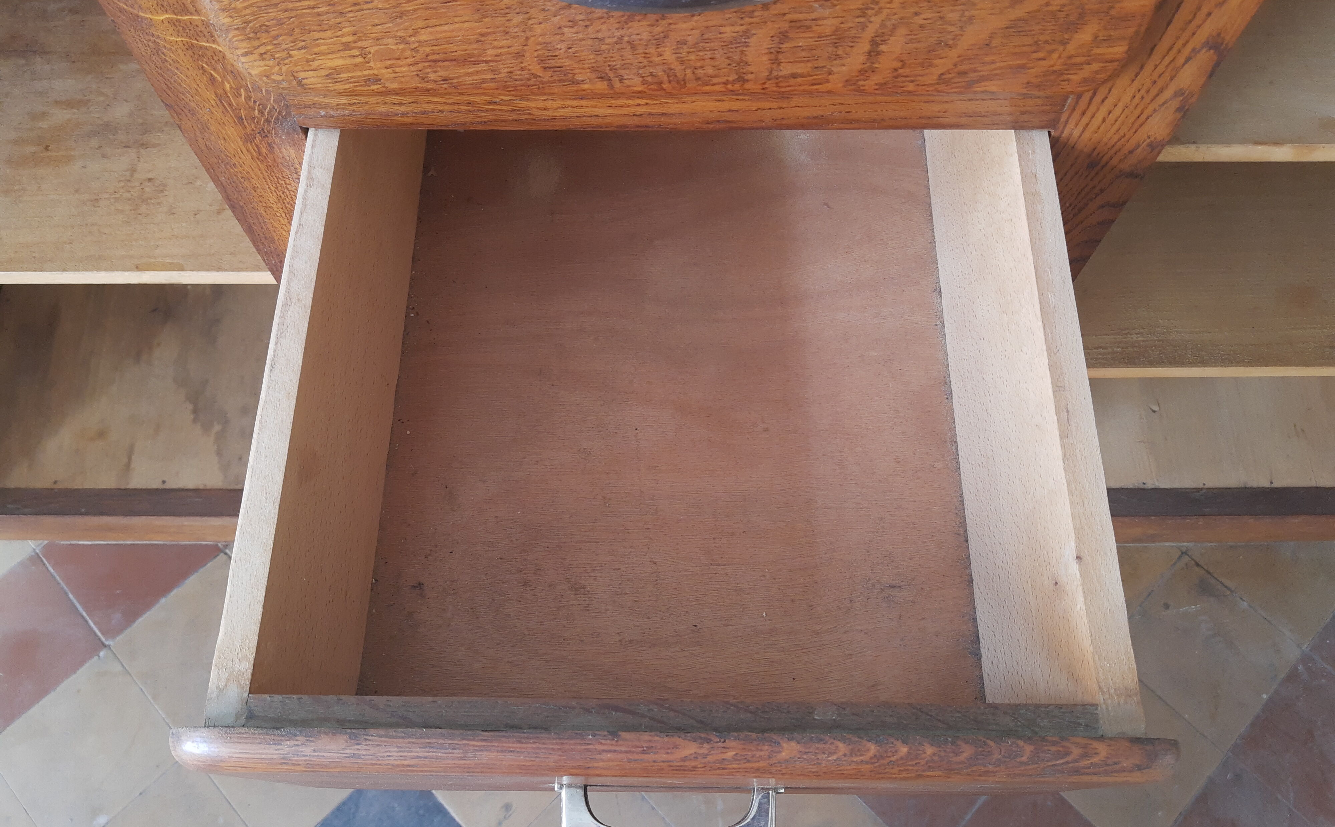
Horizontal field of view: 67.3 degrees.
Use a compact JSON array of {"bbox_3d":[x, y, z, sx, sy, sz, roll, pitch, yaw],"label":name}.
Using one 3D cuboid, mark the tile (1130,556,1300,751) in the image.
[{"bbox_3d":[0.600,0.265,1.126,0.156,0.012,0.156,-42,73,-17],"label":"tile"}]

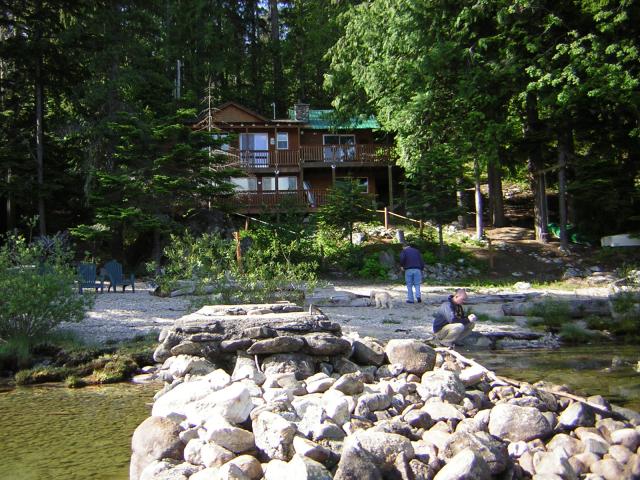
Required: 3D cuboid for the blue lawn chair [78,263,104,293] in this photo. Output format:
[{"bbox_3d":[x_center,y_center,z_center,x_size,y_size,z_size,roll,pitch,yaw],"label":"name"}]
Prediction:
[{"bbox_3d":[-6.969,1.159,20.300,0.740,0.960,0.850,-1,0,-31],"label":"blue lawn chair"}]

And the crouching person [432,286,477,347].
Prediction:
[{"bbox_3d":[2.283,1.324,11.300,0.700,0.980,0.540,-1,0,22],"label":"crouching person"}]

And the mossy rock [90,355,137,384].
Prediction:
[{"bbox_3d":[-2.871,1.809,9.300,0.600,0.360,0.460,-1,0,-6],"label":"mossy rock"}]

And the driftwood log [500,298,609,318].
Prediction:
[{"bbox_3d":[5.330,1.555,15.000,2.450,0.340,0.360,-1,0,7],"label":"driftwood log"}]

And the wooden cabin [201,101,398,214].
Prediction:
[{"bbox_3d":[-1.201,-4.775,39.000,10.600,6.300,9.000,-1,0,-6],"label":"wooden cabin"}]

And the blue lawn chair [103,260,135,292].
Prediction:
[{"bbox_3d":[-6.176,1.119,20.400,0.740,0.980,0.850,-1,0,-41],"label":"blue lawn chair"}]

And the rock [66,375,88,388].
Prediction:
[{"bbox_3d":[-3.329,1.935,9.100,0.290,0.170,0.250,-1,0,-6],"label":"rock"}]

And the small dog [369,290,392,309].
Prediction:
[{"bbox_3d":[1.635,1.588,17.700,0.630,0.480,0.260,-1,0,-5],"label":"small dog"}]

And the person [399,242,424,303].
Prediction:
[{"bbox_3d":[2.571,0.941,18.700,0.620,1.690,0.380,-1,0,-7],"label":"person"}]

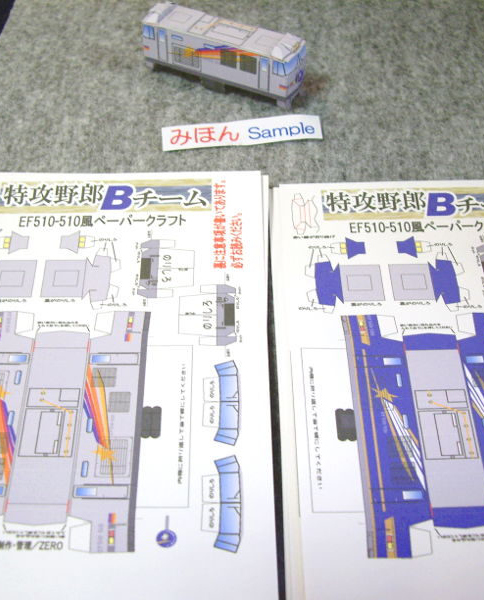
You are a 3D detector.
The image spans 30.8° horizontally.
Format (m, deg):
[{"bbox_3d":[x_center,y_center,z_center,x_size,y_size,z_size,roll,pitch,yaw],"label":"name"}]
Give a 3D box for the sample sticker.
[{"bbox_3d":[0.000,-0.059,0.311,0.057,0.002,0.013,-5,52,-4],"label":"sample sticker"}]

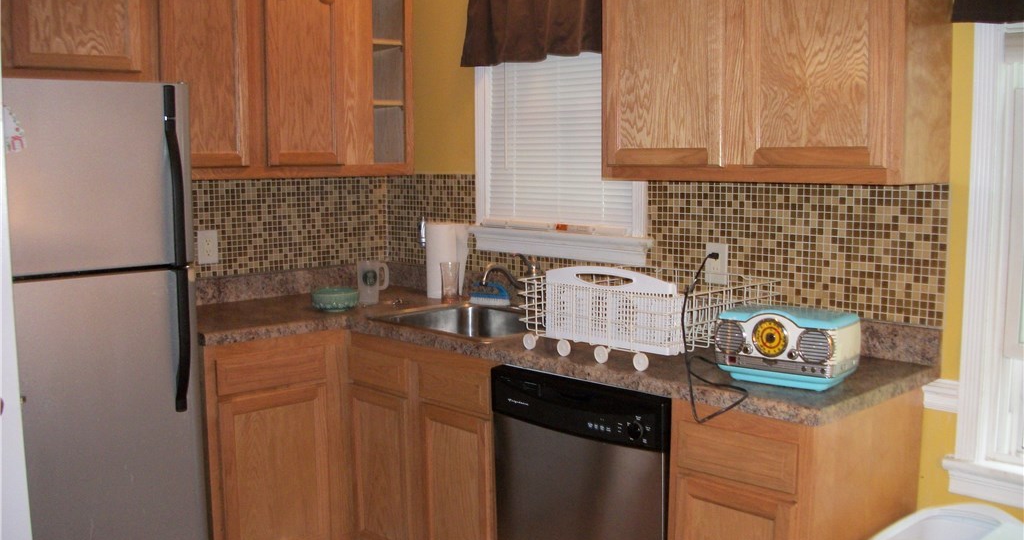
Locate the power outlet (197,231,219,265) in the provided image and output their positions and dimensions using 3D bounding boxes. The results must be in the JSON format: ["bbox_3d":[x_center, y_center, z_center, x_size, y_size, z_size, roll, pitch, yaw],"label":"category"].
[{"bbox_3d":[-1.098,-0.077,3.427,0.073,0.117,0.010,-6,9,-43],"label":"power outlet"}]

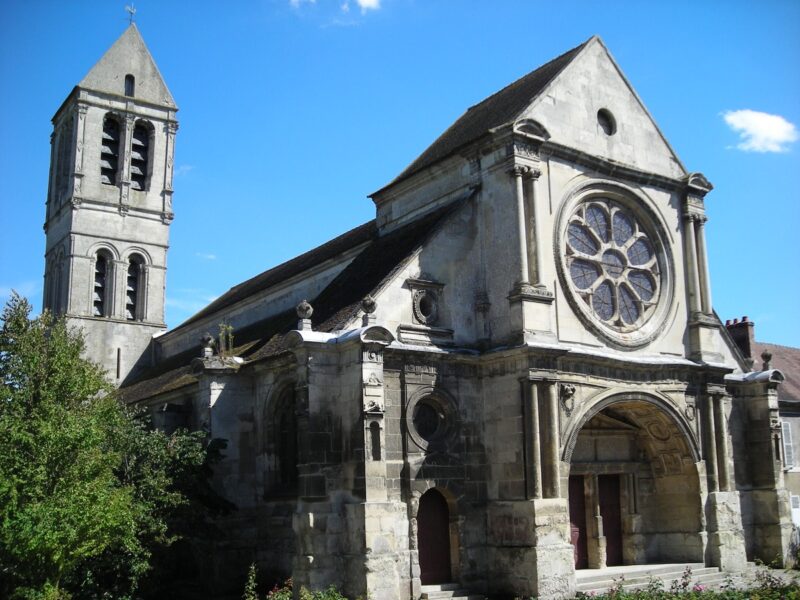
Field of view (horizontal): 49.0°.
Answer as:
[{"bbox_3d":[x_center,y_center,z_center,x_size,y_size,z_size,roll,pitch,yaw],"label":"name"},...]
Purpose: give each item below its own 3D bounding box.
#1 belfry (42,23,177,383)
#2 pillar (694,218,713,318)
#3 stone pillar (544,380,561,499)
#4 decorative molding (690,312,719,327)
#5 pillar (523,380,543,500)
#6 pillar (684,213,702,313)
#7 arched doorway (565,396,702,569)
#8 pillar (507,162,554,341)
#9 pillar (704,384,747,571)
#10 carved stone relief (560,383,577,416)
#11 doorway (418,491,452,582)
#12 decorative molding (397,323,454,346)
[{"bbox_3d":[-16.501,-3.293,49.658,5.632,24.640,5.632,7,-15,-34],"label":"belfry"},{"bbox_3d":[10.479,-1.226,30.253,0.343,3.476,0.343,7,-15,-34],"label":"pillar"},{"bbox_3d":[4.265,3.918,24.546,0.334,3.168,0.334,-1,-12,0],"label":"stone pillar"},{"bbox_3d":[10.196,0.712,29.613,1.188,0.422,0.528,7,-15,-34],"label":"decorative molding"},{"bbox_3d":[3.675,3.841,24.137,0.361,3.186,0.361,-1,-12,0],"label":"pillar"},{"bbox_3d":[9.983,-1.265,29.904,0.343,3.520,0.343,7,-15,-34],"label":"pillar"},{"bbox_3d":[6.619,5.500,26.647,6.028,5.104,1.408,7,-15,-34],"label":"arched doorway"},{"bbox_3d":[3.747,-1.310,25.517,1.232,5.280,0.660,7,-15,-34],"label":"pillar"},{"bbox_3d":[10.410,5.753,28.664,1.276,5.808,0.686,7,-15,-34],"label":"pillar"},{"bbox_3d":[4.873,2.875,25.232,0.572,0.968,0.220,7,-15,-34],"label":"carved stone relief"},{"bbox_3d":[0.939,6.435,23.978,1.074,2.526,0.141,7,-15,-34],"label":"doorway"},{"bbox_3d":[0.742,1.011,24.787,1.936,0.502,0.352,7,-15,-34],"label":"decorative molding"}]

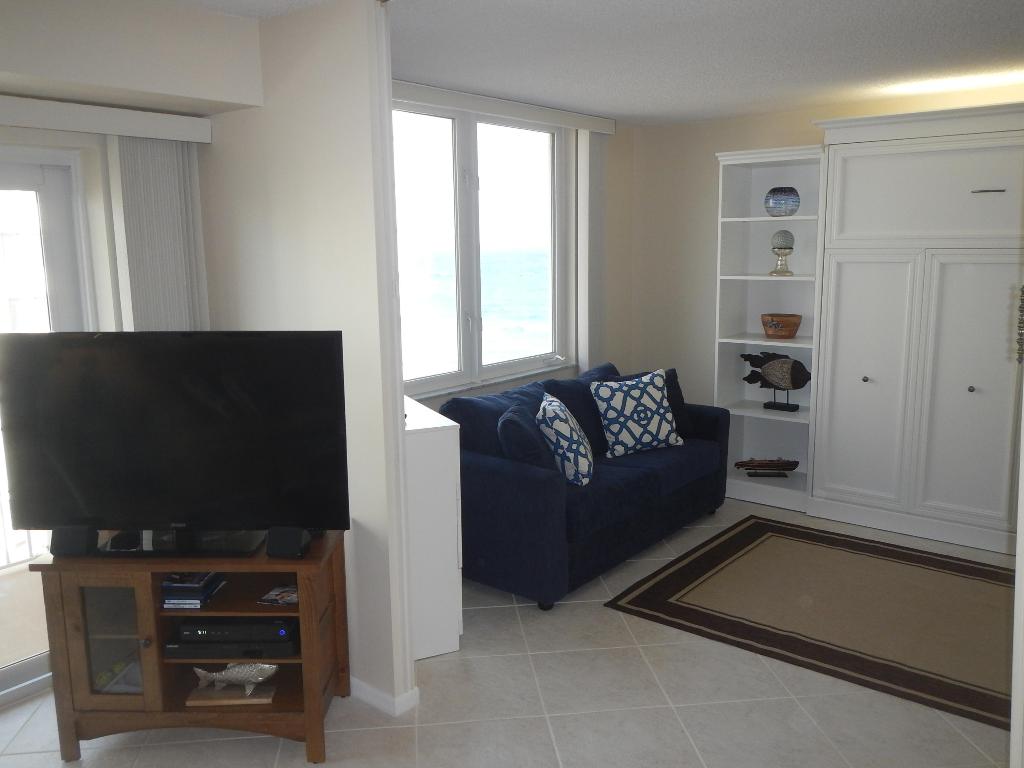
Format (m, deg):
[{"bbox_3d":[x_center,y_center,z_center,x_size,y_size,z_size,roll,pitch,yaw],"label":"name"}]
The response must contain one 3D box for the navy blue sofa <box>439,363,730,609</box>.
[{"bbox_3d":[0.416,0.439,4.621,0.890,0.880,1.790,7,13,40],"label":"navy blue sofa"}]

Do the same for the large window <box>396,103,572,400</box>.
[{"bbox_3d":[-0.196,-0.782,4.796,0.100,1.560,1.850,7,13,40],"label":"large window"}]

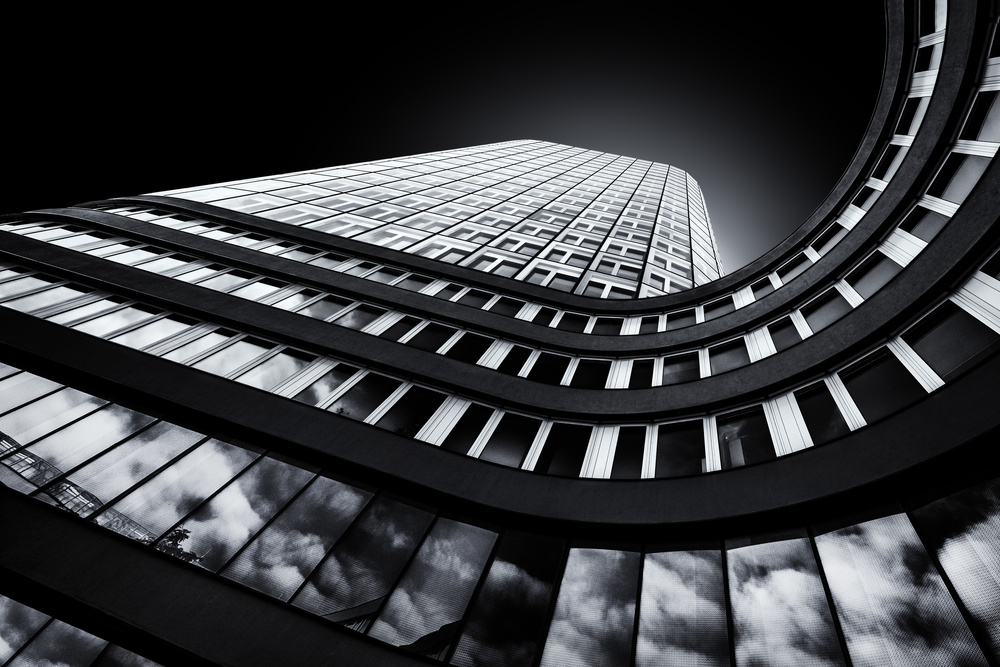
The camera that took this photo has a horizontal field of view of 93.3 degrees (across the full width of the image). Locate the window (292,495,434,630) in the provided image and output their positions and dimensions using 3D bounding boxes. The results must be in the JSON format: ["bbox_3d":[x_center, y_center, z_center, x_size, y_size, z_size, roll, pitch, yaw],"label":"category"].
[{"bbox_3d":[-2.213,3.849,8.255,1.229,2.420,0.100,18,-61,13],"label":"window"}]

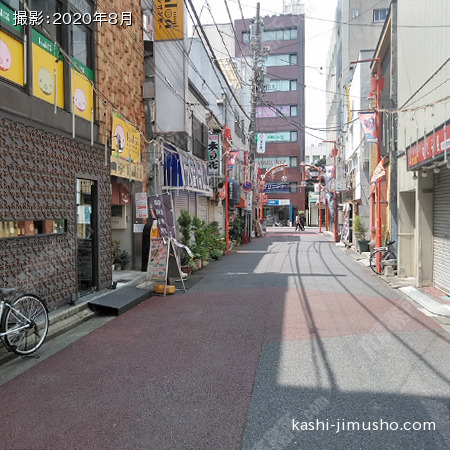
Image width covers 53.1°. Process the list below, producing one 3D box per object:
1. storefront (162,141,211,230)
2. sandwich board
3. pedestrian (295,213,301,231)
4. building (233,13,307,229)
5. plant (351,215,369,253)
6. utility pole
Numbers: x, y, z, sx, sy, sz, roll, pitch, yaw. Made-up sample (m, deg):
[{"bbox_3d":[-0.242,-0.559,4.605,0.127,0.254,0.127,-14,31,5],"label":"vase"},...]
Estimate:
[{"bbox_3d":[-1.079,-0.474,13.419,0.750,3.400,3.600,0,1,9],"label":"storefront"},{"bbox_3d":[-1.150,0.805,8.950,0.500,1.100,0.580,-2,2,-44],"label":"sandwich board"},{"bbox_3d":[6.837,-0.307,42.500,0.550,1.630,0.500,0,1,9],"label":"pedestrian"},{"bbox_3d":[6.084,-12.476,58.383,8.300,25.200,9.500,0,1,9],"label":"building"},{"bbox_3d":[4.912,0.255,16.400,0.620,1.380,0.660,0,1,9],"label":"plant"},{"bbox_3d":[1.956,-6.424,28.122,0.900,14.600,0.800,0,1,9],"label":"utility pole"}]

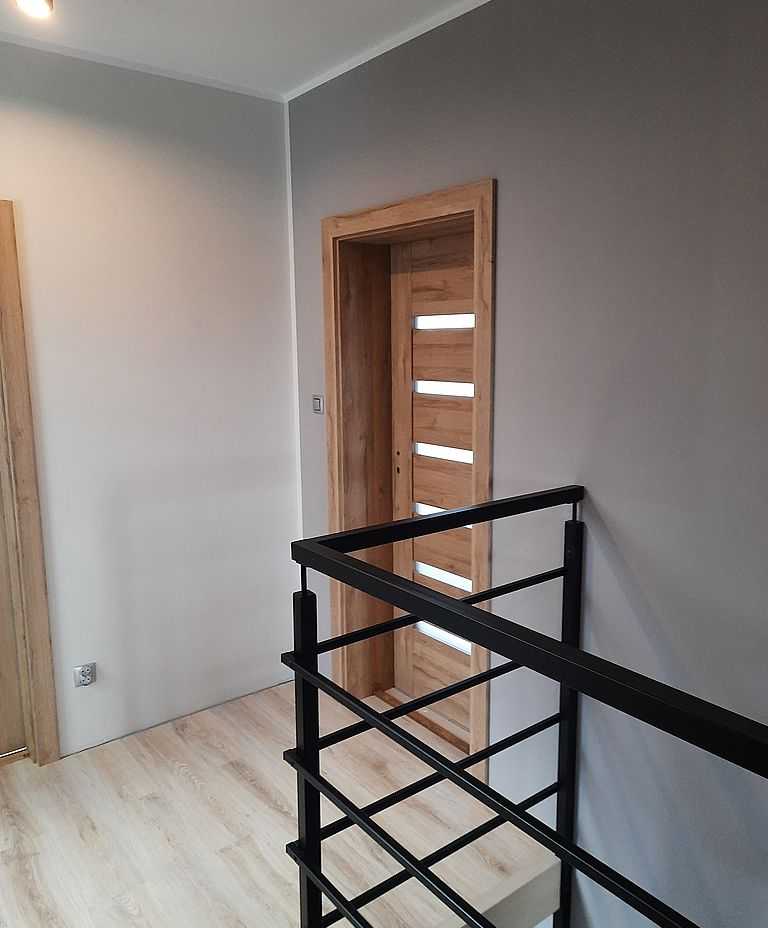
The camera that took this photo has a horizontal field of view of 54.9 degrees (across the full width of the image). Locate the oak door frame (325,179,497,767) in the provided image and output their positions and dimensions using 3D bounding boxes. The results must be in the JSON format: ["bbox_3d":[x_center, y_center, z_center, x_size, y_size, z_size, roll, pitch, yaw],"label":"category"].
[{"bbox_3d":[0.172,0.069,2.948,0.300,2.108,0.957,-8,12,-38],"label":"oak door frame"}]

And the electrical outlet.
[{"bbox_3d":[-1.176,0.831,2.915,0.081,0.081,0.026,-8,12,-38],"label":"electrical outlet"}]

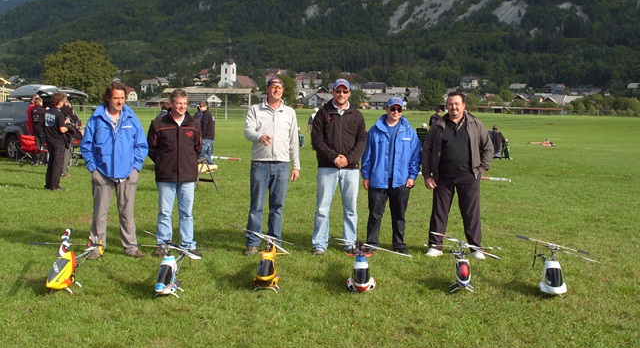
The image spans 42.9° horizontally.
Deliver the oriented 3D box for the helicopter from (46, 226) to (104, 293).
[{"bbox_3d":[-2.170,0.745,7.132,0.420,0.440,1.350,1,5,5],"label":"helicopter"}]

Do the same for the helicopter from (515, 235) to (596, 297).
[{"bbox_3d":[1.970,0.788,6.992,0.550,0.410,1.250,0,5,6],"label":"helicopter"}]

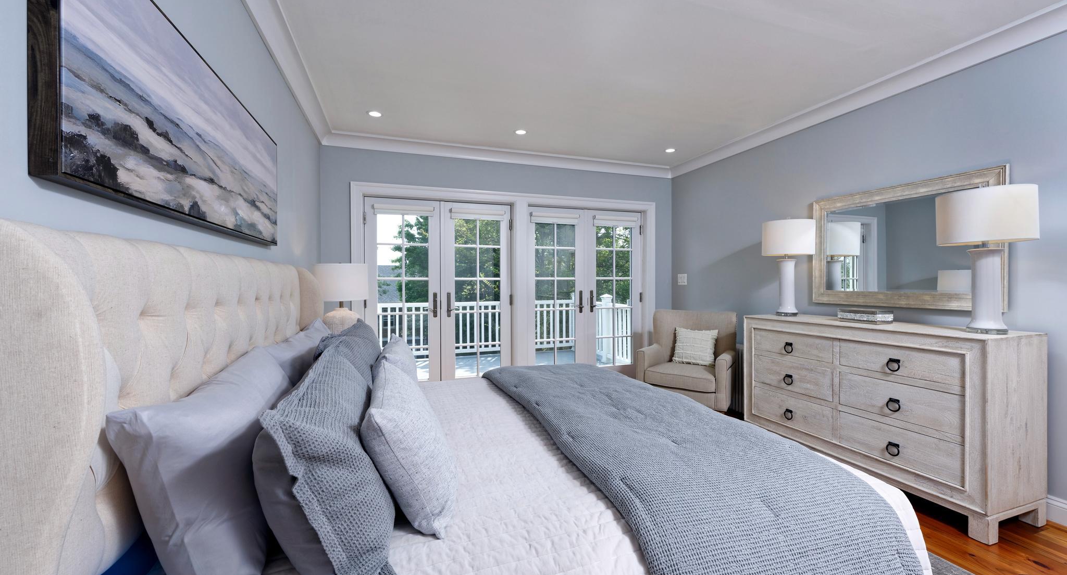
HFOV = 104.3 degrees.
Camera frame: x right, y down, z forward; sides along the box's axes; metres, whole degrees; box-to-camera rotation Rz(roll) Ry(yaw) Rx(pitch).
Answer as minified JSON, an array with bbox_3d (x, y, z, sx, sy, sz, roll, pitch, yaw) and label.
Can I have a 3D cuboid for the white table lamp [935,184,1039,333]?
[{"bbox_3d":[2.386,-0.147,2.166,0.360,0.785,0.360,0,0,-18],"label":"white table lamp"}]

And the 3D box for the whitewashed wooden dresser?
[{"bbox_3d":[2.160,0.730,2.723,0.496,0.964,1.440,0,0,-18],"label":"whitewashed wooden dresser"}]

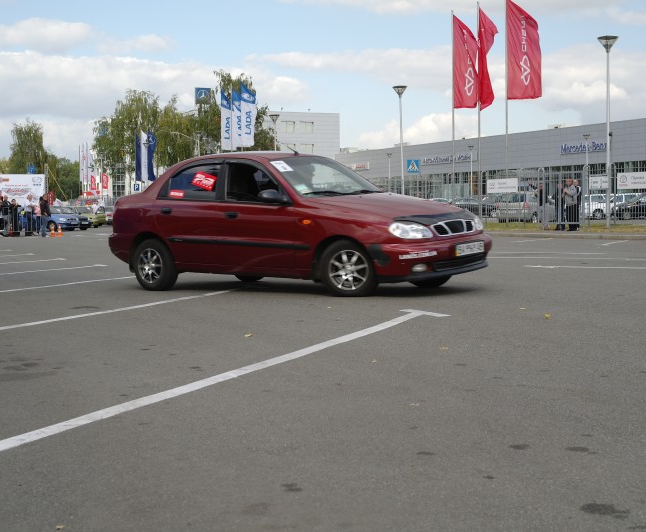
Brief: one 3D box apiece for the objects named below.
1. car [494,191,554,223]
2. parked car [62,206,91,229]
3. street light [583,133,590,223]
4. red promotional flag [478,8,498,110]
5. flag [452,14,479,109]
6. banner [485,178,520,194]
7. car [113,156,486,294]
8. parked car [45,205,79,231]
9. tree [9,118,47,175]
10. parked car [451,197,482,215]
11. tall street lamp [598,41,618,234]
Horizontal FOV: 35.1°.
[{"bbox_3d":[10.663,-3.056,53.848,1.750,1.560,4.250,1,3,27],"label":"car"},{"bbox_3d":[-15.850,-2.860,62.000,4.240,1.430,1.680,1,3,33],"label":"parked car"},{"bbox_3d":[21.700,-7.350,84.000,0.530,6.900,0.530,-1,3,0],"label":"street light"},{"bbox_3d":[6.630,-8.270,41.000,0.850,4.100,0.500,0,3,14],"label":"red promotional flag"},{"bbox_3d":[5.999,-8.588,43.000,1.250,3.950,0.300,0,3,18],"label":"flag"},{"bbox_3d":[6.379,-2.818,36.200,0.050,0.480,1.900,-2,3,-25],"label":"banner"},{"bbox_3d":[-0.350,-0.475,10.636,4.237,1.432,1.678,1,3,36],"label":"car"},{"bbox_3d":[-15.750,-2.670,58.500,4.240,1.430,1.680,1,3,33],"label":"parked car"},{"bbox_3d":[-33.158,-10.415,115.000,4.600,12.400,4.600,-1,3,0],"label":"tree"},{"bbox_3d":[10.248,-3.932,70.986,1.770,1.470,4.400,0,3,25],"label":"parked car"},{"bbox_3d":[10.300,-4.860,37.000,0.740,6.980,0.740,-1,3,0],"label":"tall street lamp"}]

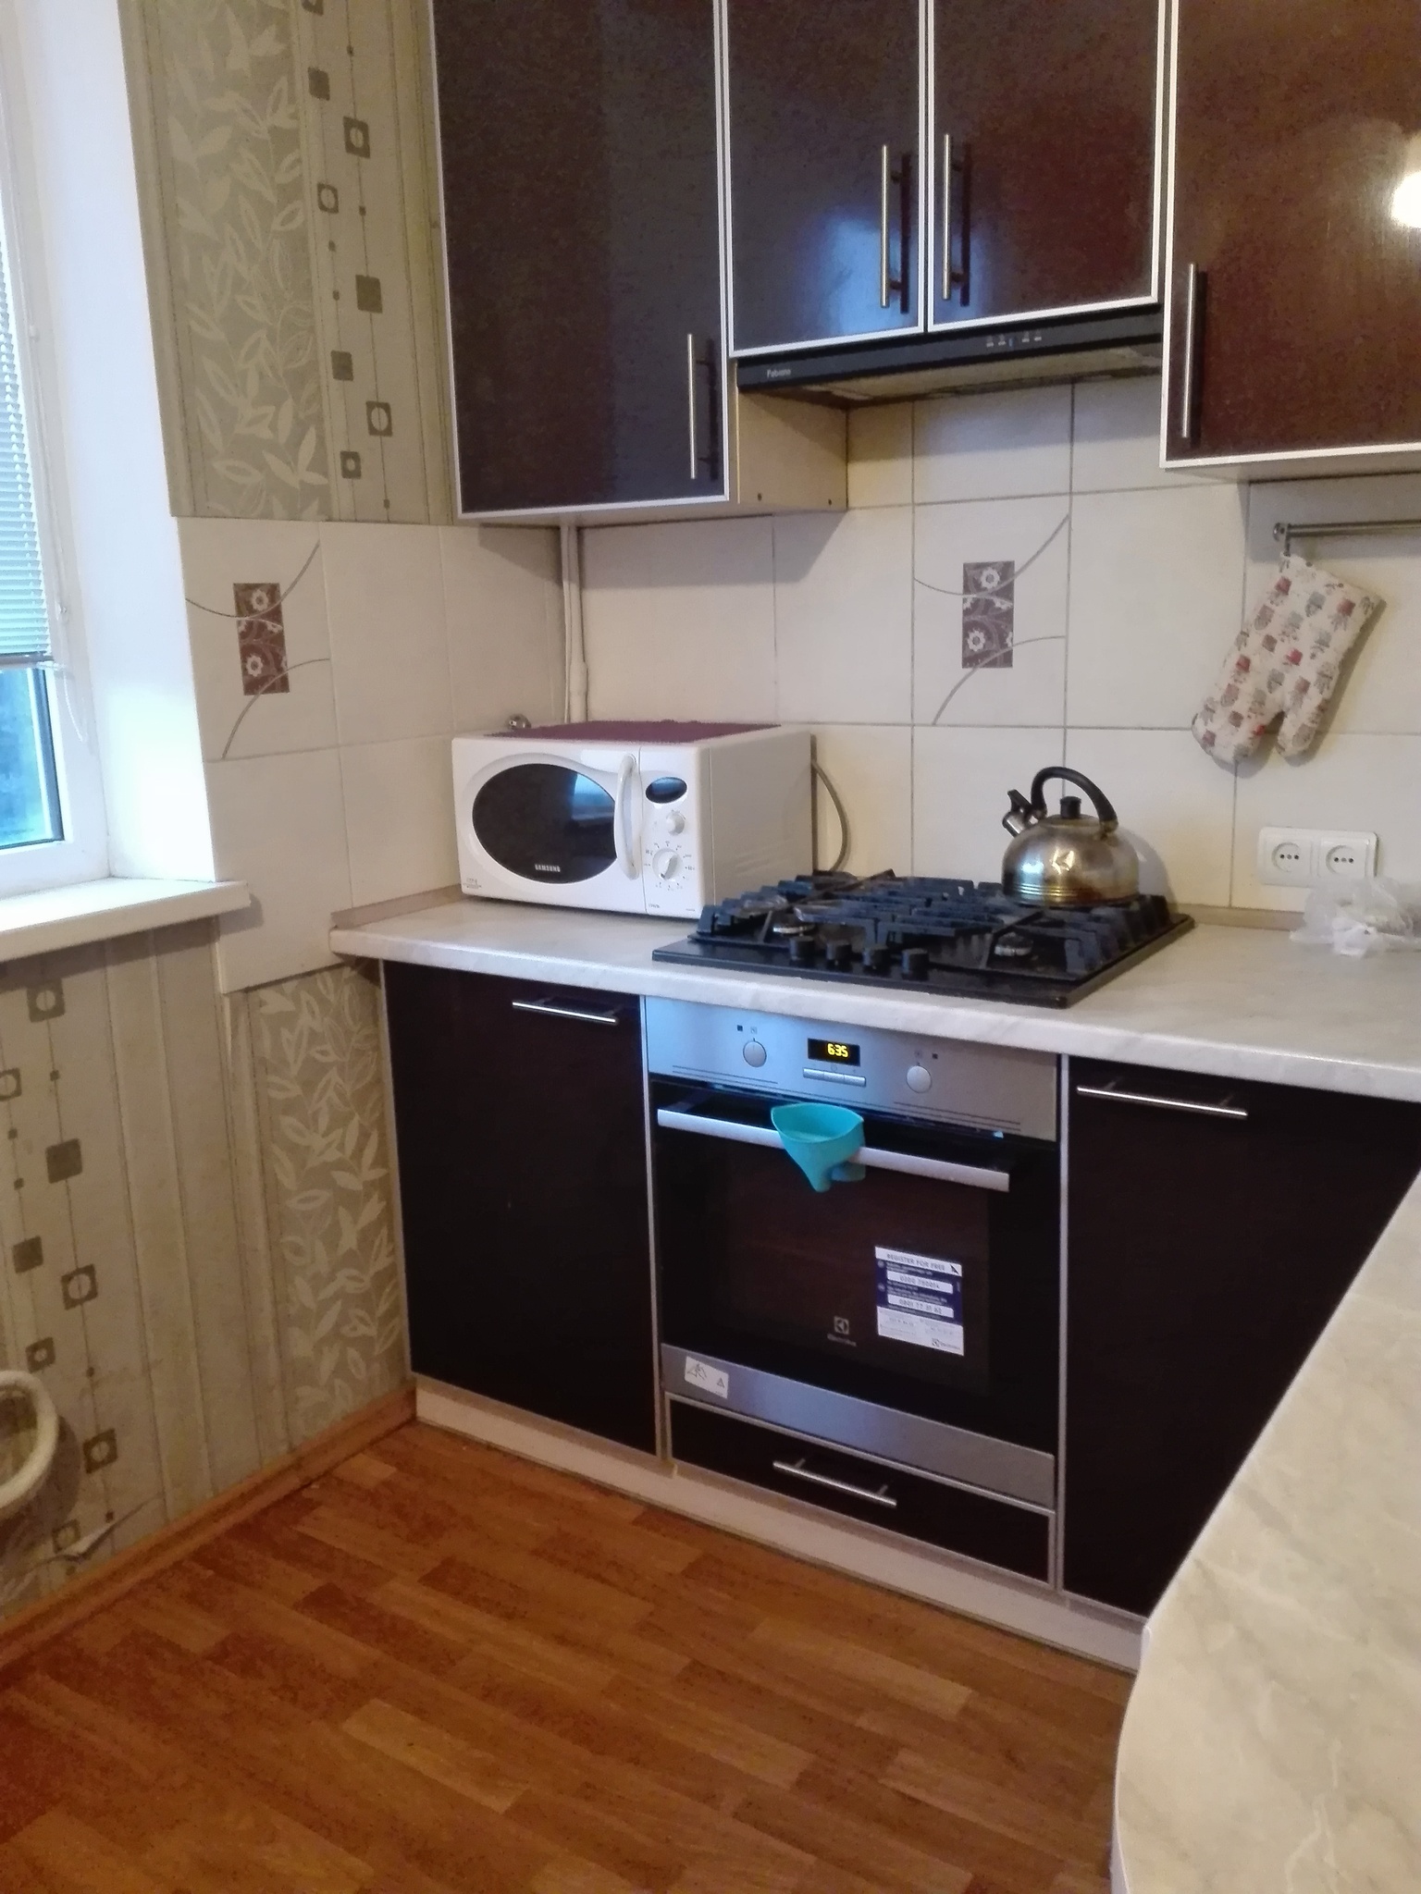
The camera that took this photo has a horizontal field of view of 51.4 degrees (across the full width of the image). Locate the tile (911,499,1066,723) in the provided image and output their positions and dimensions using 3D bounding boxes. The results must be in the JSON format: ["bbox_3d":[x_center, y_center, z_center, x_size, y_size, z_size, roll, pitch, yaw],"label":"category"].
[{"bbox_3d":[0.426,-0.506,2.254,0.250,0.334,0.010,6,15,33],"label":"tile"}]

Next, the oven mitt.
[{"bbox_3d":[0.776,-0.368,1.999,0.165,0.275,0.040,35,28,22],"label":"oven mitt"}]

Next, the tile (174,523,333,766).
[{"bbox_3d":[-0.646,-0.445,2.131,0.010,0.333,0.253,6,15,32],"label":"tile"}]

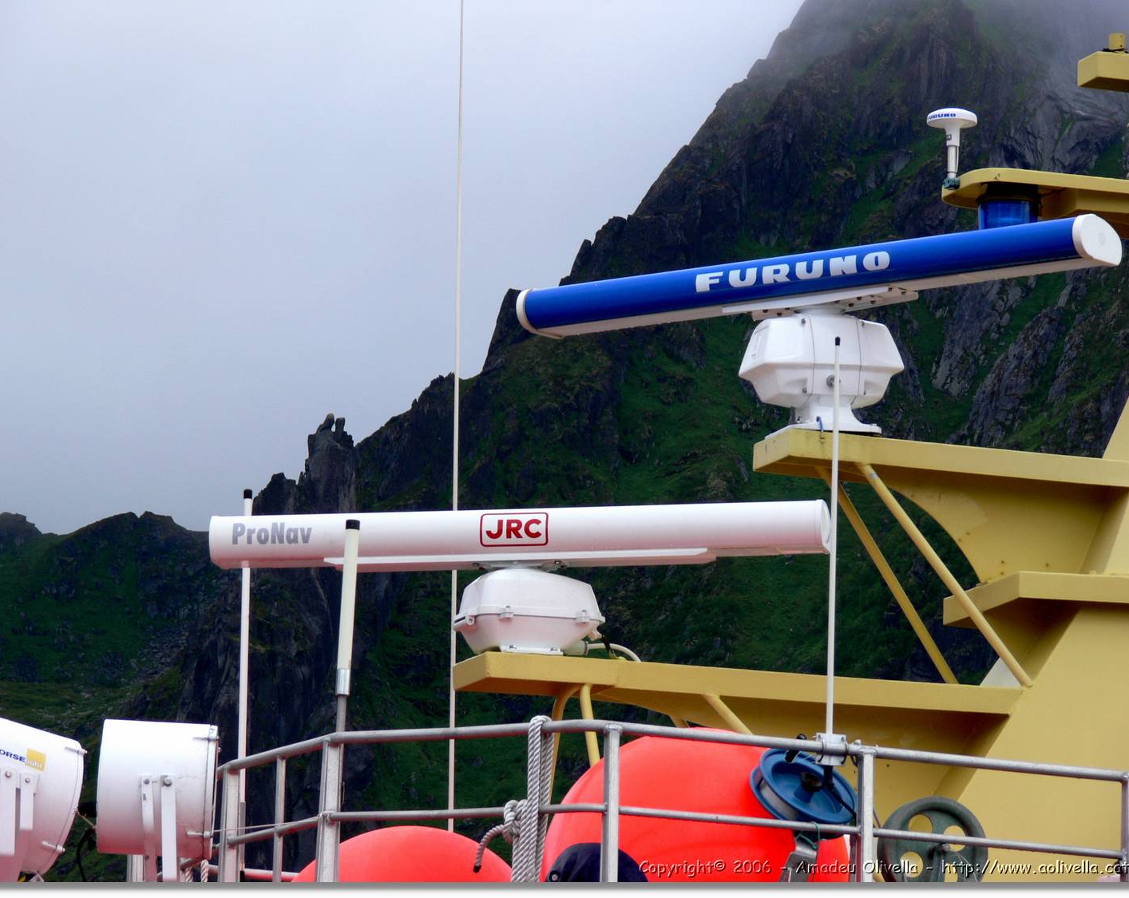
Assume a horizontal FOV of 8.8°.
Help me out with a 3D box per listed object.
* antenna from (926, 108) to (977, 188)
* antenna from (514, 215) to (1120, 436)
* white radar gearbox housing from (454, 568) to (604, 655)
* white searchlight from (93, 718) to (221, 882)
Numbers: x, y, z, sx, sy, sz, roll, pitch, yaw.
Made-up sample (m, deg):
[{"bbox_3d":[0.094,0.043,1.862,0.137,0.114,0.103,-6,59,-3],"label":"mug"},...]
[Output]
[{"bbox_3d":[1.140,-0.884,21.450,0.148,0.230,0.148,1,-11,0],"label":"antenna"},{"bbox_3d":[0.747,-0.304,21.300,2.020,0.540,0.420,-7,-13,36],"label":"antenna"},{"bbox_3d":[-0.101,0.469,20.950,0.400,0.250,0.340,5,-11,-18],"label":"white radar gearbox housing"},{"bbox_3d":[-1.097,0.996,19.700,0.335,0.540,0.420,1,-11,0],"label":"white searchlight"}]

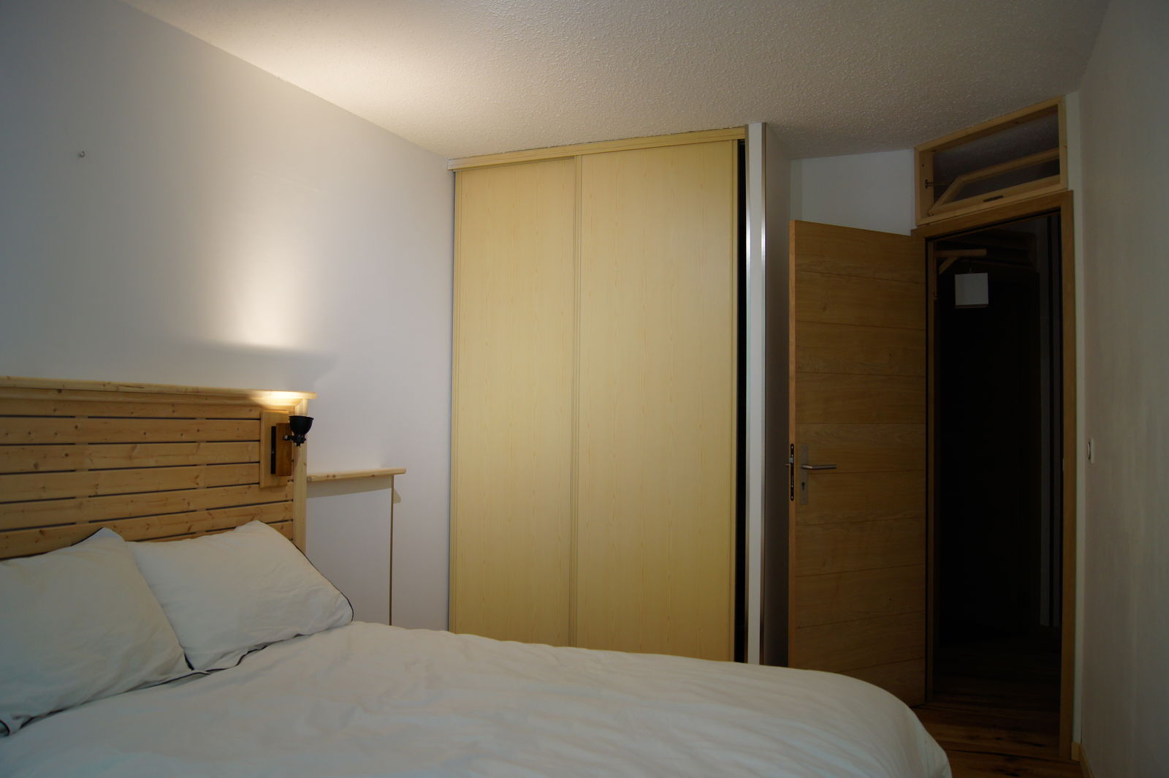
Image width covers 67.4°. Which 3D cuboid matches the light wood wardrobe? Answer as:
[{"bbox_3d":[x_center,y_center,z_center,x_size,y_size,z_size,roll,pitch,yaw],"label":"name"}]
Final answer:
[{"bbox_3d":[0.115,0.129,4.188,1.450,2.450,0.580,0,-1,23],"label":"light wood wardrobe"}]

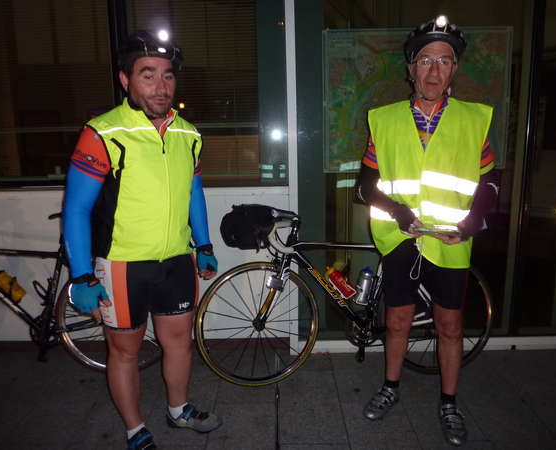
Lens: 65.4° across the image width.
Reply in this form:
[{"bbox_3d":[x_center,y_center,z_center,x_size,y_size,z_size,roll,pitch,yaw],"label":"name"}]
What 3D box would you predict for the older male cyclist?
[{"bbox_3d":[0.618,0.034,1.857,0.580,1.745,0.420,2,9,18],"label":"older male cyclist"}]

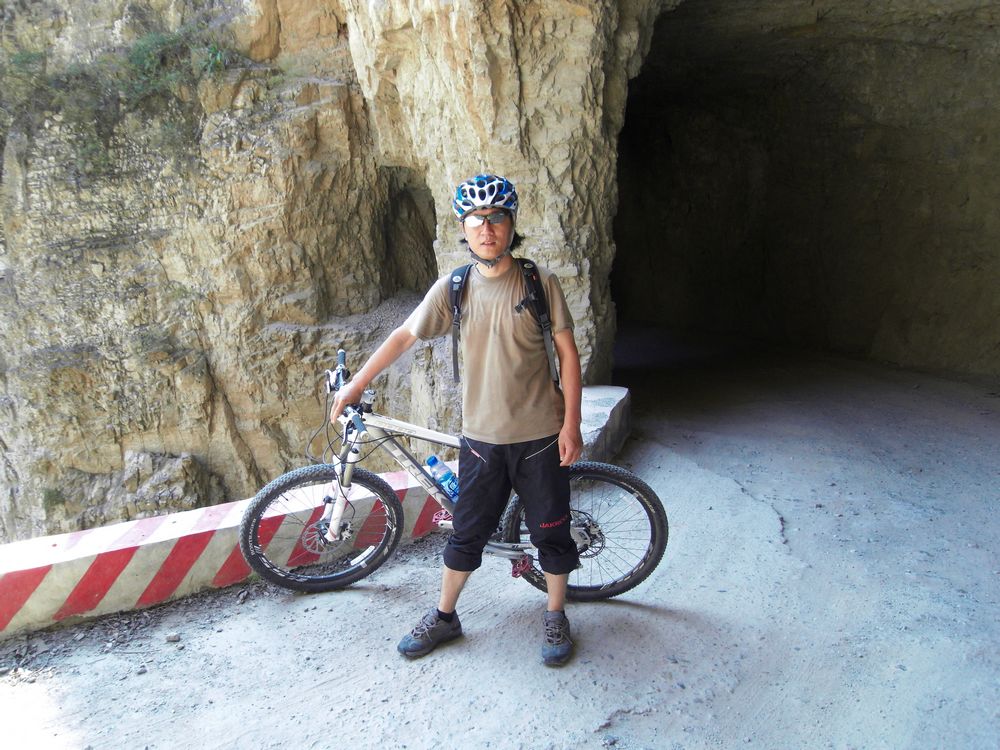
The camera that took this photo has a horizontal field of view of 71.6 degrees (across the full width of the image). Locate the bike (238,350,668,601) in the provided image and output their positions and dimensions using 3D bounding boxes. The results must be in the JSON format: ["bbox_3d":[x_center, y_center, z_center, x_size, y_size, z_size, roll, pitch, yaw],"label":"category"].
[{"bbox_3d":[-0.197,0.472,2.785,1.735,1.040,0.620,0,23,6],"label":"bike"}]

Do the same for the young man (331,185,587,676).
[{"bbox_3d":[-0.160,0.172,2.513,0.900,1.730,0.440,0,12,8],"label":"young man"}]

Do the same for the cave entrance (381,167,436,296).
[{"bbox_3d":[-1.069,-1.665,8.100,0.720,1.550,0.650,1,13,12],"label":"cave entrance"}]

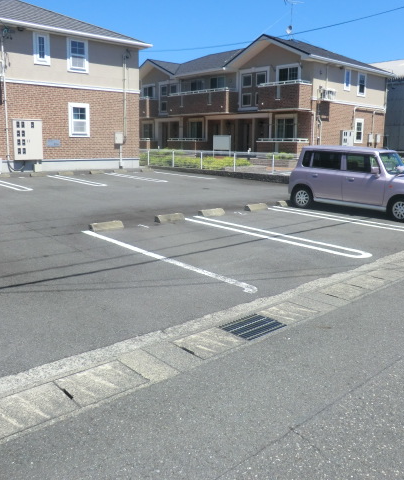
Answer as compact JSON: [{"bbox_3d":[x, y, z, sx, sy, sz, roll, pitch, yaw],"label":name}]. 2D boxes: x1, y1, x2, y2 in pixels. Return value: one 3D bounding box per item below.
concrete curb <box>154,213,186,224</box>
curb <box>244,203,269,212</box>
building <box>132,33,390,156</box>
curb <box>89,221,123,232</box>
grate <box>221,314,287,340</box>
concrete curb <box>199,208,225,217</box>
[{"bbox_3d":[-0.639,-0.439,8.939,0.600,0.120,0.180,-9,16,-38],"label":"concrete curb"},{"bbox_3d":[1.300,-0.777,10.585,0.600,0.120,0.180,-9,16,-39],"label":"curb"},{"bbox_3d":[3.084,-9.688,32.832,9.100,7.800,18.600,-9,16,-38],"label":"building"},{"bbox_3d":[-1.706,-0.254,8.038,0.600,0.120,0.180,-9,16,-40],"label":"curb"},{"bbox_3d":[0.458,0.787,3.956,0.500,0.040,0.365,-9,16,-40],"label":"grate"},{"bbox_3d":[0.212,-0.616,9.789,0.600,0.120,0.180,-9,16,-40],"label":"concrete curb"}]

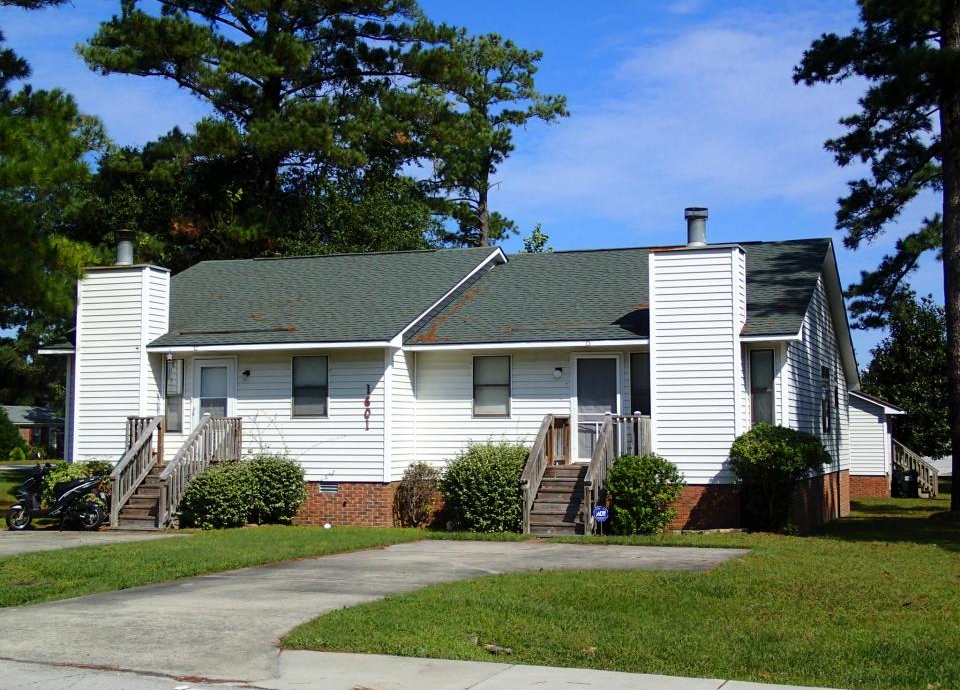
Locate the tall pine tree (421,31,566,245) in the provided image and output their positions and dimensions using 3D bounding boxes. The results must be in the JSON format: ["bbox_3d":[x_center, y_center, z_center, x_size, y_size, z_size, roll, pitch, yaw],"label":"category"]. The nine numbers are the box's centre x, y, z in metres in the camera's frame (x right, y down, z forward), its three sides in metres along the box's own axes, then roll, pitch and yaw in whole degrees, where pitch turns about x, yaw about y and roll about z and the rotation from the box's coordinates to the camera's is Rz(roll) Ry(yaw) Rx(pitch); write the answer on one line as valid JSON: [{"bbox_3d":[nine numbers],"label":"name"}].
[{"bbox_3d":[0.482,-3.592,52.330,6.400,18.746,6.400,-2,-4,21],"label":"tall pine tree"}]

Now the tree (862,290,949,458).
[{"bbox_3d":[17.093,1.761,50.721,4.800,7.820,4.800,-2,-4,21],"label":"tree"}]

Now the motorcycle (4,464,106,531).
[{"bbox_3d":[-7.829,2.811,23.569,1.860,1.220,0.700,0,-4,6],"label":"motorcycle"}]

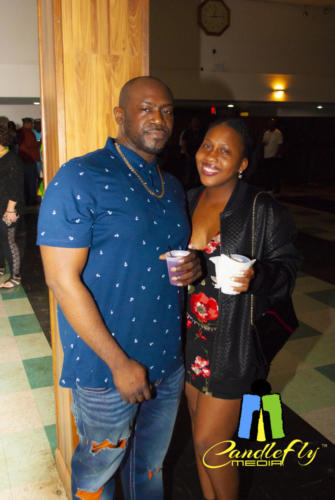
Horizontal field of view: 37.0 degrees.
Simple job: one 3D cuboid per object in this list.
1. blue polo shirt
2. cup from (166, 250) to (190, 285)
[{"bbox_3d":[-0.136,0.035,1.644,0.540,0.790,0.340,-10,19,-37],"label":"blue polo shirt"},{"bbox_3d":[0.034,0.057,1.530,0.073,0.090,0.073,1,15,0],"label":"cup"}]

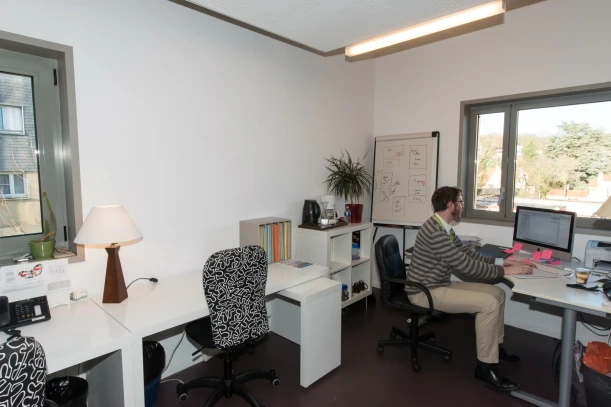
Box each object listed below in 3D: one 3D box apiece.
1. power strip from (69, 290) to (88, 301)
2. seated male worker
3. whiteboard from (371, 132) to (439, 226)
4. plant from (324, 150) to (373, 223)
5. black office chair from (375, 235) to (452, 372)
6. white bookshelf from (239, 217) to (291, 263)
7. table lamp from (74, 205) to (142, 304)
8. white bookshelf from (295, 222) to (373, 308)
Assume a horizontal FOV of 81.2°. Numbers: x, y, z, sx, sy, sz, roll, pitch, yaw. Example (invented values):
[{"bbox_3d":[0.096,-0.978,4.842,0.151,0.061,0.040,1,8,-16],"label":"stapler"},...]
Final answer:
[{"bbox_3d":[-1.347,0.552,2.122,0.050,0.050,0.115,6,8,43],"label":"power strip"},{"bbox_3d":[1.230,0.569,2.791,0.930,1.380,0.540,2,6,18],"label":"seated male worker"},{"bbox_3d":[1.041,-0.235,3.787,0.720,0.980,0.060,6,5,43],"label":"whiteboard"},{"bbox_3d":[0.481,-0.167,3.714,0.480,0.760,0.490,6,8,43],"label":"plant"},{"bbox_3d":[0.882,0.761,2.956,0.620,0.970,0.610,3,6,25],"label":"black office chair"},{"bbox_3d":[-0.336,0.321,3.049,0.240,0.340,0.370,6,8,43],"label":"white bookshelf"},{"bbox_3d":[-1.129,0.301,2.080,0.350,0.560,0.350,6,8,43],"label":"table lamp"},{"bbox_3d":[0.318,0.651,3.684,0.390,0.857,0.775,6,8,43],"label":"white bookshelf"}]

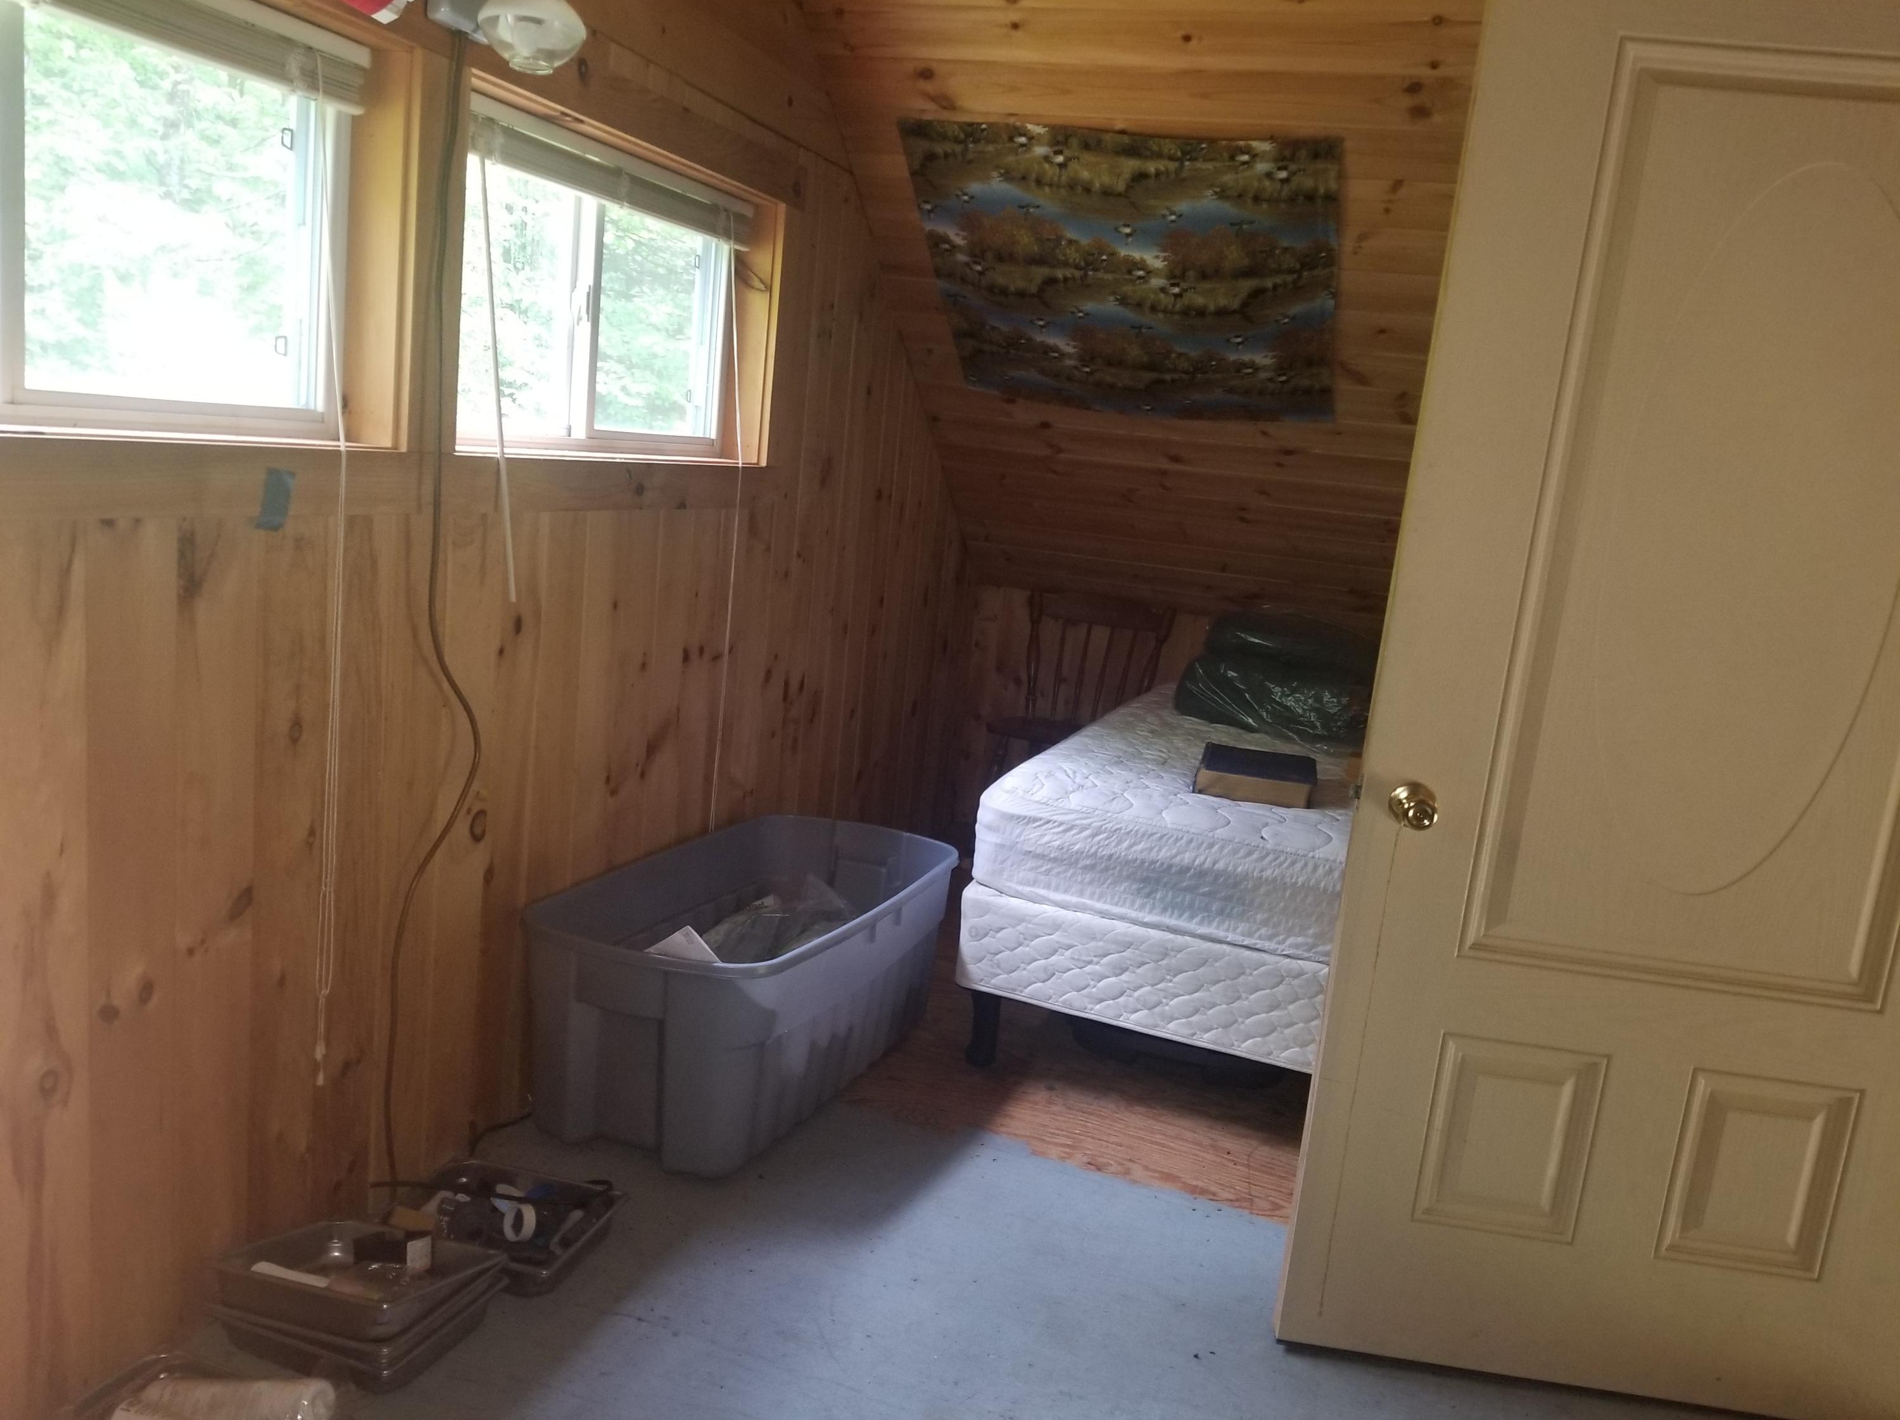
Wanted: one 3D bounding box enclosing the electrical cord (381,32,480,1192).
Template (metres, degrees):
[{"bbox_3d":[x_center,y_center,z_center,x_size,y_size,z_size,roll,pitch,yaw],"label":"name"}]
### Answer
[{"bbox_3d":[-0.783,-0.096,2.218,0.070,1.830,0.200,9,11,17],"label":"electrical cord"}]

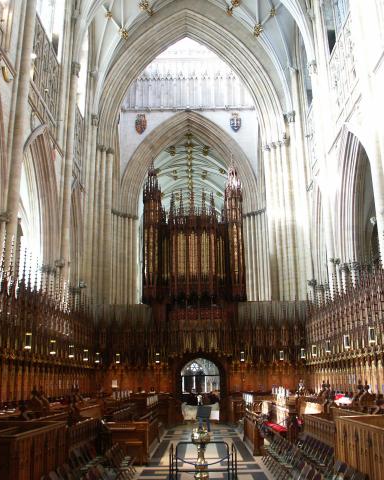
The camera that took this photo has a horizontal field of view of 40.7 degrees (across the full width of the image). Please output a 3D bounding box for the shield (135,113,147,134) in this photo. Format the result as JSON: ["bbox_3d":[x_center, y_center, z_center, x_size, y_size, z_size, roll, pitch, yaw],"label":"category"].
[{"bbox_3d":[-5.335,-12.144,54.044,1.236,2.562,0.200,-1,-15,1],"label":"shield"}]

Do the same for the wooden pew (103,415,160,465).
[{"bbox_3d":[-1.940,6.938,18.454,1.350,1.140,6.000,-1,-15,1],"label":"wooden pew"}]

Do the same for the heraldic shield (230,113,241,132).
[{"bbox_3d":[4.539,-12.267,53.945,1.042,2.373,0.200,-1,-15,1],"label":"heraldic shield"}]

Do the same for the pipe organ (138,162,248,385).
[{"bbox_3d":[0.130,2.303,34.607,6.500,15.400,3.400,-1,-15,1],"label":"pipe organ"}]

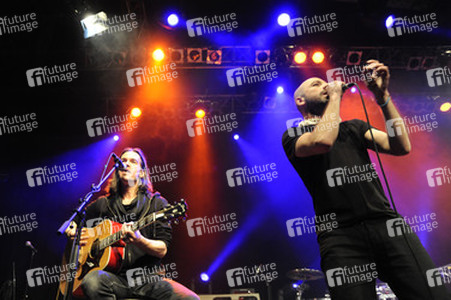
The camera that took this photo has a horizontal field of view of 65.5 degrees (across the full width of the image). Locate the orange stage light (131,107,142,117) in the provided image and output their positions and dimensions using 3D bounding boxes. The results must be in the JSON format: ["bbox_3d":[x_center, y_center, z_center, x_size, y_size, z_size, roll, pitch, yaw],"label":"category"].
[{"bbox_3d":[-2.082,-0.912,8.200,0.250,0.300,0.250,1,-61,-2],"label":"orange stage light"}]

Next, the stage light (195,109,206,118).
[{"bbox_3d":[-0.585,-0.866,8.200,0.250,0.300,0.250,2,-58,-6],"label":"stage light"}]

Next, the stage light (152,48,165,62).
[{"bbox_3d":[-1.188,-1.754,6.417,0.260,0.260,0.360,0,22,-1],"label":"stage light"}]

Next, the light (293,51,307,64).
[{"bbox_3d":[1.349,-1.721,6.464,0.260,0.260,0.360,1,24,-2],"label":"light"}]

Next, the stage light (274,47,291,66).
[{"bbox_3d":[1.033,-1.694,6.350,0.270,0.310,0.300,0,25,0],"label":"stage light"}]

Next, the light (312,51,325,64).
[{"bbox_3d":[1.669,-1.732,6.464,0.260,0.260,0.360,0,24,-1],"label":"light"}]

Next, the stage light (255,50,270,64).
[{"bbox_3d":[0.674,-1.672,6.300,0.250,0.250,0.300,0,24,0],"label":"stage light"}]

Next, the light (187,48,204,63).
[{"bbox_3d":[-0.546,-1.737,6.366,0.260,0.260,0.360,1,23,-2],"label":"light"}]

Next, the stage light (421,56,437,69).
[{"bbox_3d":[3.716,-1.589,6.400,0.250,0.300,0.250,-2,-62,6],"label":"stage light"}]

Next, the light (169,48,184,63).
[{"bbox_3d":[-0.877,-1.748,6.469,0.260,0.260,0.360,1,20,-2],"label":"light"}]

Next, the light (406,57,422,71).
[{"bbox_3d":[3.695,-1.755,7.016,0.260,0.260,0.360,1,23,-2],"label":"light"}]

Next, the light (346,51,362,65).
[{"bbox_3d":[2.375,-1.766,6.610,0.260,0.260,0.360,0,27,-1],"label":"light"}]

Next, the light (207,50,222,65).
[{"bbox_3d":[-0.201,-1.716,6.360,0.260,0.260,0.360,1,27,-3],"label":"light"}]

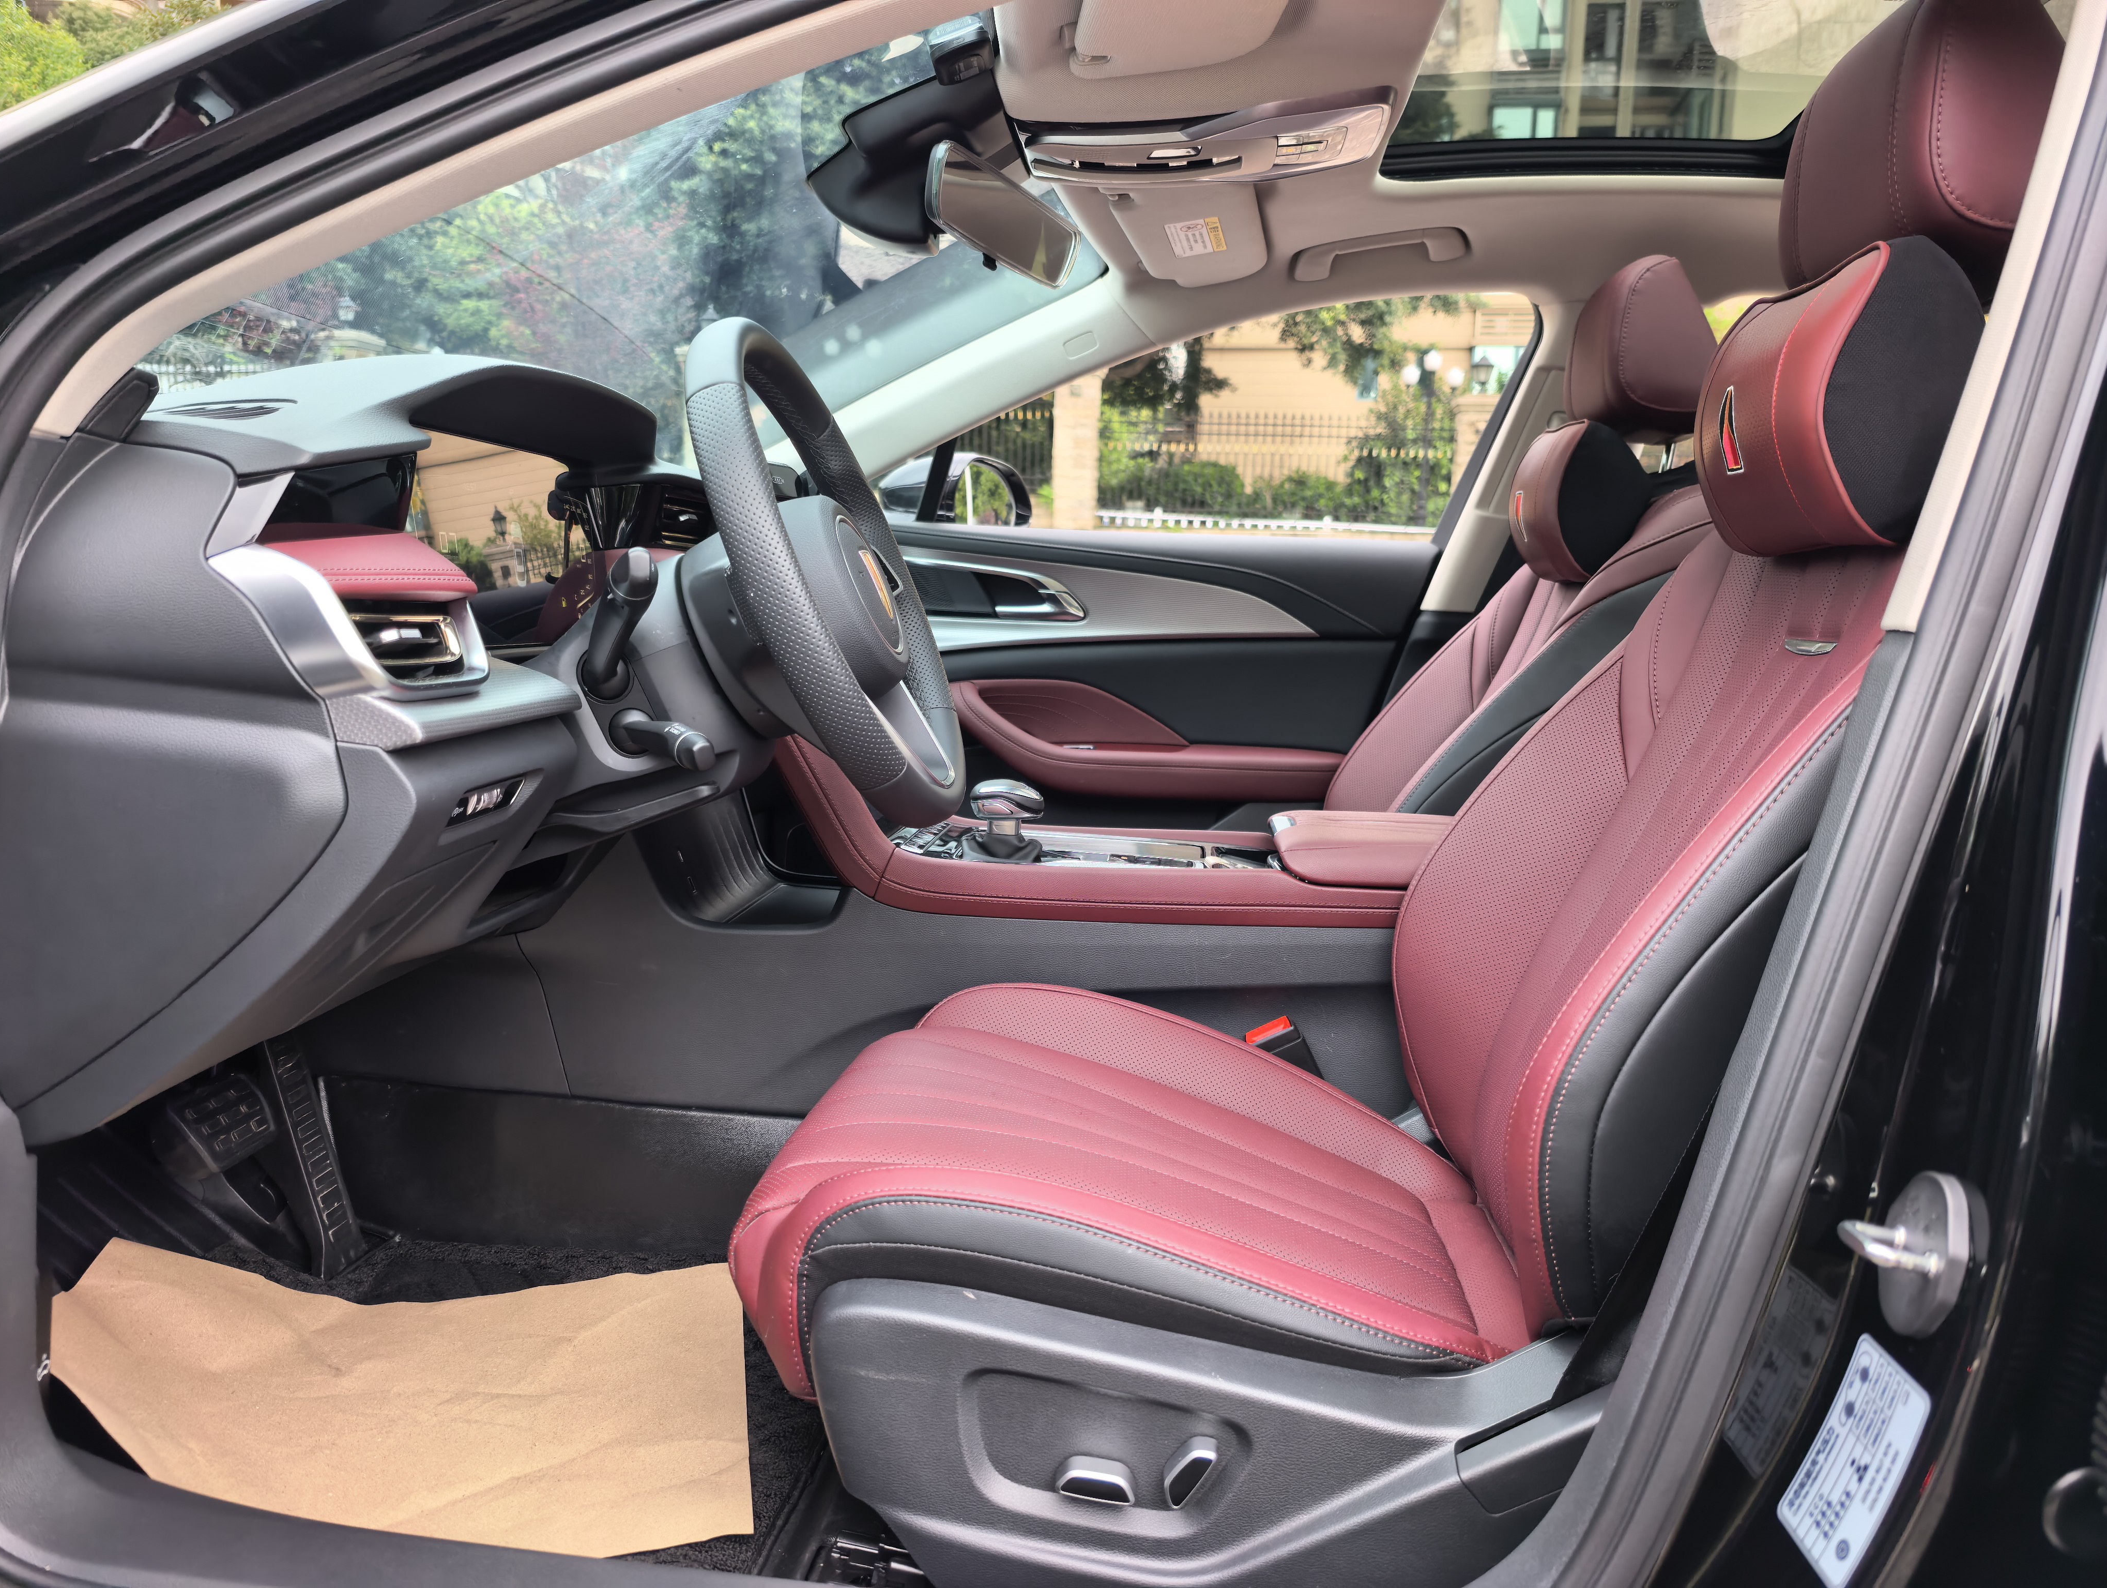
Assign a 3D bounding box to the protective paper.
[{"bbox_3d":[-0.455,0.408,1.066,0.530,0.090,0.390,1,7,-3],"label":"protective paper"}]

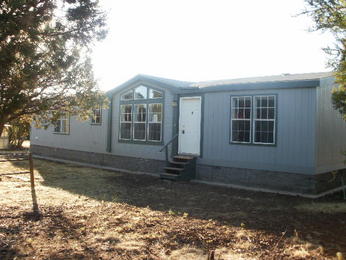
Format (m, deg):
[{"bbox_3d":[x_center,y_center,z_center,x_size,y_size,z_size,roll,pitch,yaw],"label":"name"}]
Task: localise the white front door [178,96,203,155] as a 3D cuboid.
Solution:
[{"bbox_3d":[0.593,-0.142,12.656,0.930,2.040,0.070,2,1,39],"label":"white front door"}]

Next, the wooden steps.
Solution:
[{"bbox_3d":[0.219,1.300,12.307,0.770,0.800,1.000,2,1,39],"label":"wooden steps"}]

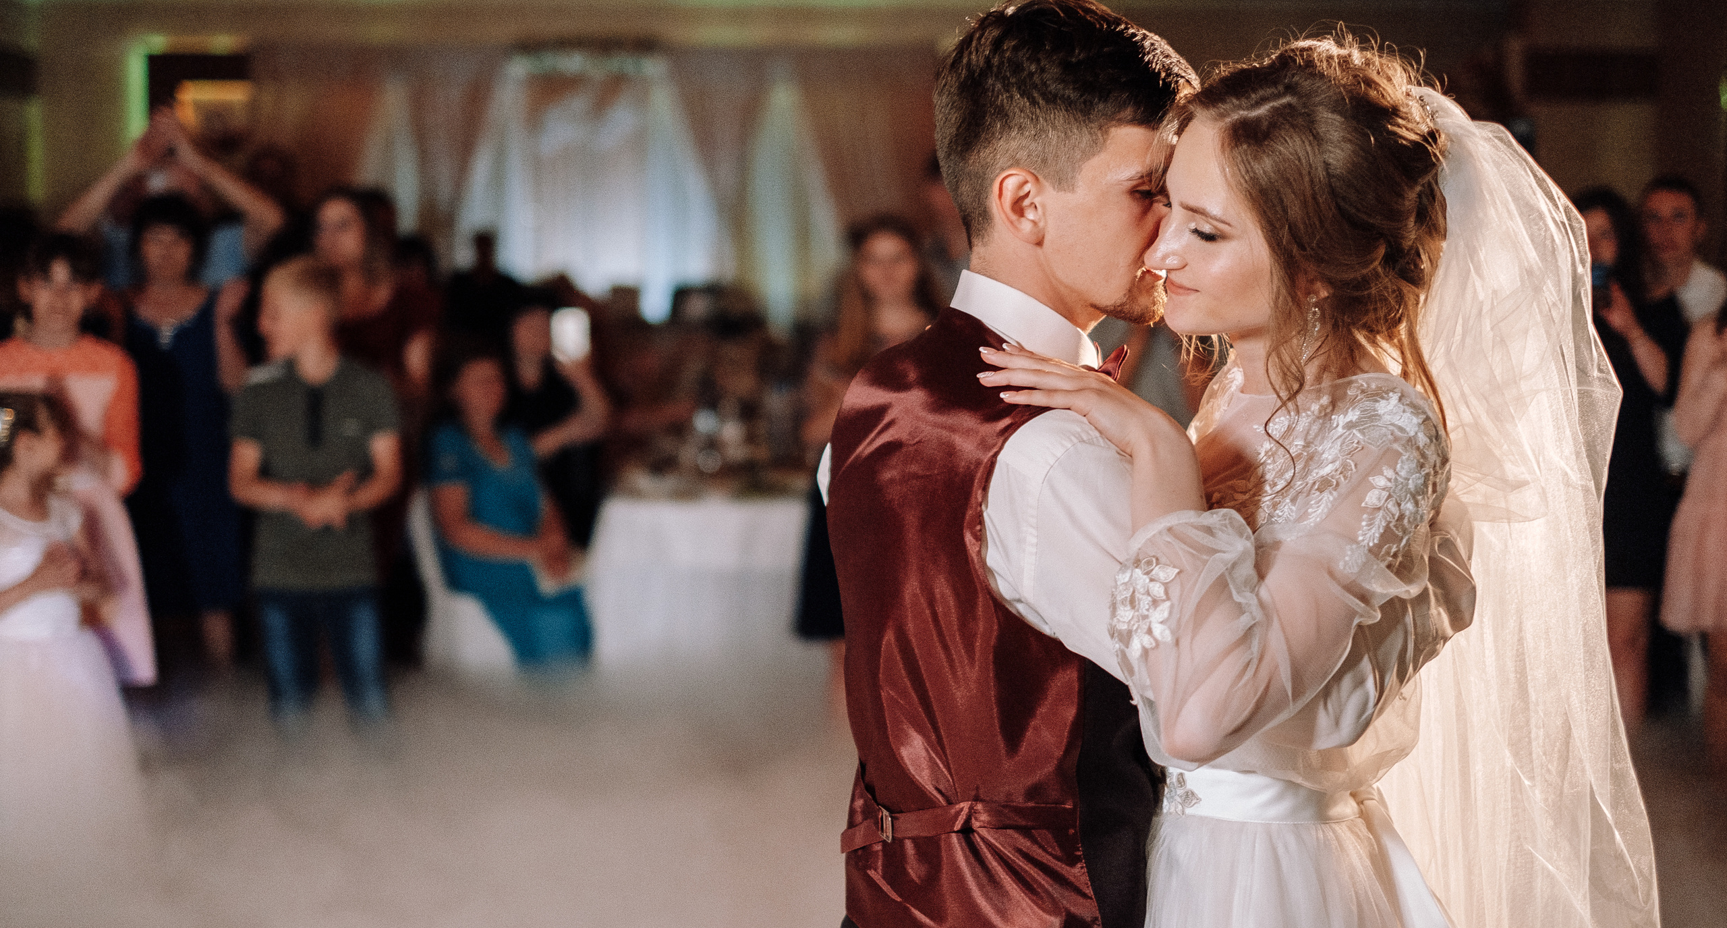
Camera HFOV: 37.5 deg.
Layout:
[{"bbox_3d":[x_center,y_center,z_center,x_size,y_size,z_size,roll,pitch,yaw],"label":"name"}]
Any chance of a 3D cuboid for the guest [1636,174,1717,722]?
[{"bbox_3d":[2.299,0.060,7.237,0.460,1.732,0.330,2,6,22],"label":"guest"}]

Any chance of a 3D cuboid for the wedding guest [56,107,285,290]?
[{"bbox_3d":[-2.186,-0.128,8.023,0.720,1.960,0.400,-2,6,-16],"label":"wedding guest"}]

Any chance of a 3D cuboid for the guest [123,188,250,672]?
[{"bbox_3d":[-1.934,0.080,7.239,0.440,1.691,0.350,-1,5,-13],"label":"guest"}]

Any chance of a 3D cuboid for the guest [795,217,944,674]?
[{"bbox_3d":[0.048,0.116,7.242,0.440,1.619,0.300,0,5,3],"label":"guest"}]

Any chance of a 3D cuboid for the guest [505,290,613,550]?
[{"bbox_3d":[-0.908,0.214,7.452,0.440,1.385,0.550,-1,5,-9],"label":"guest"}]

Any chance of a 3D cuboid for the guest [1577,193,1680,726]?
[{"bbox_3d":[2.064,0.105,6.940,0.420,1.698,0.400,3,6,27],"label":"guest"}]

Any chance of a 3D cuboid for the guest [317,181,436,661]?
[{"bbox_3d":[-1.351,0.097,7.040,0.420,1.696,0.330,-1,5,-9],"label":"guest"}]

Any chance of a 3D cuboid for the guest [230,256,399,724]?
[{"bbox_3d":[-1.296,0.275,6.052,0.410,1.524,0.300,-1,5,-10],"label":"guest"}]

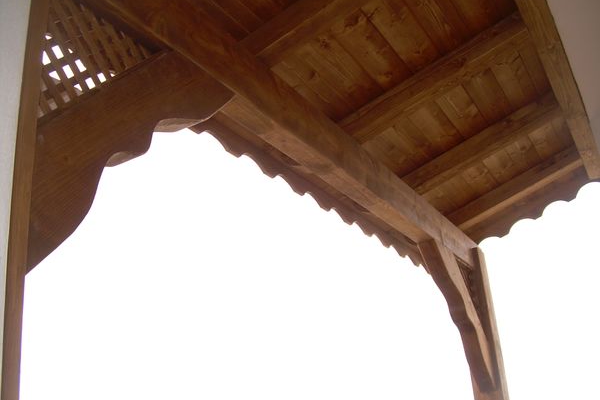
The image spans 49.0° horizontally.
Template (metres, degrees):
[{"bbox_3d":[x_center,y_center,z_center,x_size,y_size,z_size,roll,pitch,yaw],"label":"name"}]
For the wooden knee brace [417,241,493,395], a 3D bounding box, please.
[{"bbox_3d":[0.882,0.601,3.624,0.083,0.204,1.021,-15,-68,26],"label":"wooden knee brace"}]

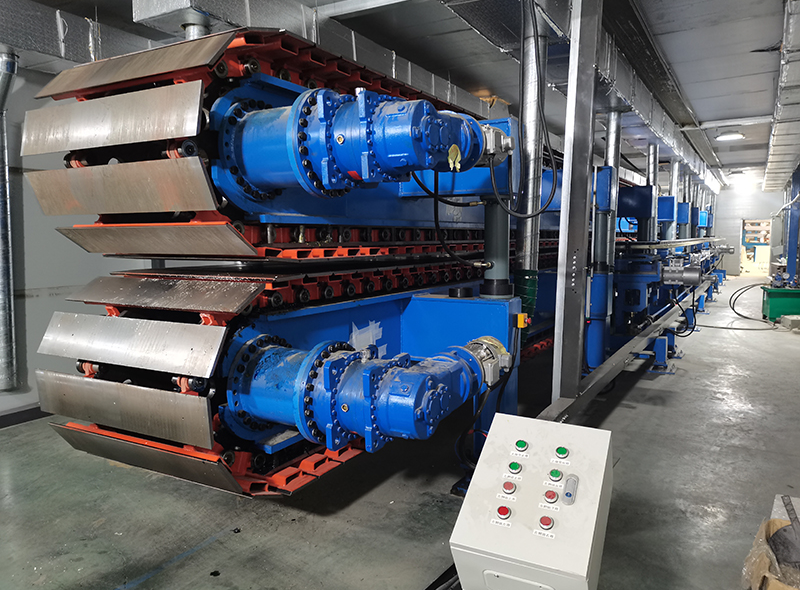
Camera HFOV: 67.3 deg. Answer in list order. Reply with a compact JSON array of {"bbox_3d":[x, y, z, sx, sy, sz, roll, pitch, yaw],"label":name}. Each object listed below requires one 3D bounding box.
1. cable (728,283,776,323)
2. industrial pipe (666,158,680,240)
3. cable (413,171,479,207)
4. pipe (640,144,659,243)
[{"bbox_3d":[6.147,0.119,10.503,0.657,0.676,0.400,3,6,30],"label":"cable"},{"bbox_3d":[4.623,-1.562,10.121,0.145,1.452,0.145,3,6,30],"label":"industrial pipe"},{"bbox_3d":[0.242,-0.584,3.327,0.395,0.191,0.100,3,6,30],"label":"cable"},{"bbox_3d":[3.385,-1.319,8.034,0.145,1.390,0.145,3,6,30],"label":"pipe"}]

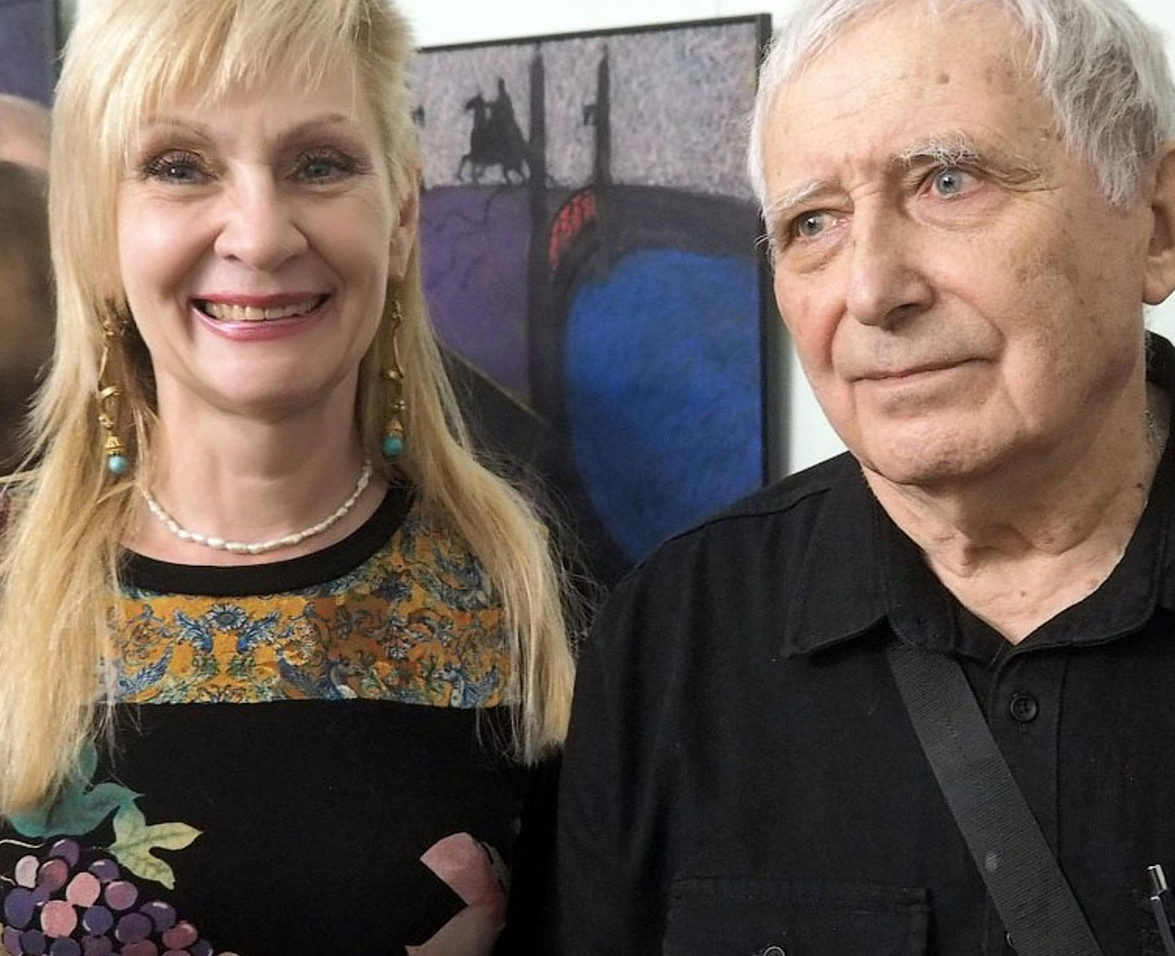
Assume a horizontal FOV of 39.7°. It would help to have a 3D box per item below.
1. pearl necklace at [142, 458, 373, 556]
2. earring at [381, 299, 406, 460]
[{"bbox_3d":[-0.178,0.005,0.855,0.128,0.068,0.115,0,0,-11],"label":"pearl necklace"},{"bbox_3d":[-0.101,-0.051,0.845,0.013,0.084,0.013,0,0,-12],"label":"earring"}]

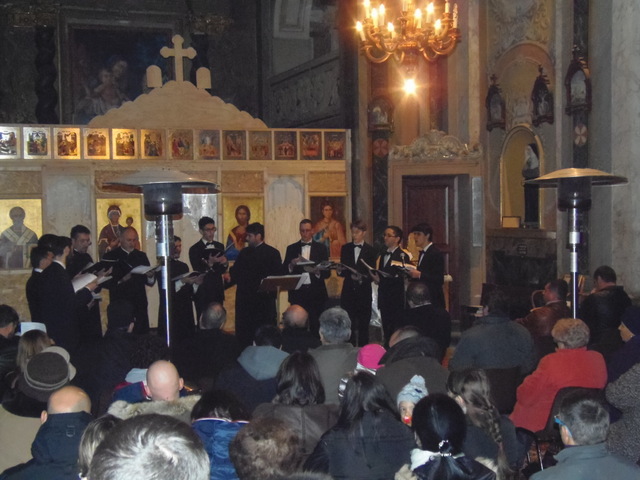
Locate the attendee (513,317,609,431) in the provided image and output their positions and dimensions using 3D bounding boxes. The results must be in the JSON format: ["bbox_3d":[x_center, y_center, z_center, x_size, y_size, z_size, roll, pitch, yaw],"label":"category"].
[{"bbox_3d":[1.385,1.040,5.300,0.500,1.220,0.660,-1,0,-18],"label":"attendee"}]

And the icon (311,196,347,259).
[{"bbox_3d":[0.104,-0.155,11.235,0.473,0.756,0.040,-1,0,-18],"label":"icon"}]

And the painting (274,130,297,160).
[{"bbox_3d":[-0.422,-1.175,11.304,0.299,0.361,0.030,-2,2,-21],"label":"painting"}]

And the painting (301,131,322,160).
[{"bbox_3d":[-0.103,-1.170,11.210,0.285,0.355,0.030,-2,3,-19],"label":"painting"}]

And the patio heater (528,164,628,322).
[{"bbox_3d":[2.009,0.527,7.087,0.810,2.200,0.810,-1,2,0],"label":"patio heater"}]

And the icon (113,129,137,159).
[{"bbox_3d":[-2.273,-1.120,10.608,0.294,0.358,0.030,-2,2,-21],"label":"icon"}]

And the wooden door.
[{"bbox_3d":[1.506,0.095,12.350,0.900,2.020,0.070,-2,2,-17],"label":"wooden door"}]

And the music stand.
[{"bbox_3d":[-0.371,0.953,8.934,0.500,1.231,0.400,-2,3,-25],"label":"music stand"}]

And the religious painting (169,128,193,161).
[{"bbox_3d":[-1.656,-1.137,10.840,0.296,0.361,0.030,-2,2,-21],"label":"religious painting"}]

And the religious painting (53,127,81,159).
[{"bbox_3d":[-2.891,-1.102,10.376,0.293,0.353,0.030,-2,2,-21],"label":"religious painting"}]

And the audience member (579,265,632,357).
[{"bbox_3d":[2.436,0.910,7.871,0.540,1.360,0.750,-2,2,-28],"label":"audience member"}]

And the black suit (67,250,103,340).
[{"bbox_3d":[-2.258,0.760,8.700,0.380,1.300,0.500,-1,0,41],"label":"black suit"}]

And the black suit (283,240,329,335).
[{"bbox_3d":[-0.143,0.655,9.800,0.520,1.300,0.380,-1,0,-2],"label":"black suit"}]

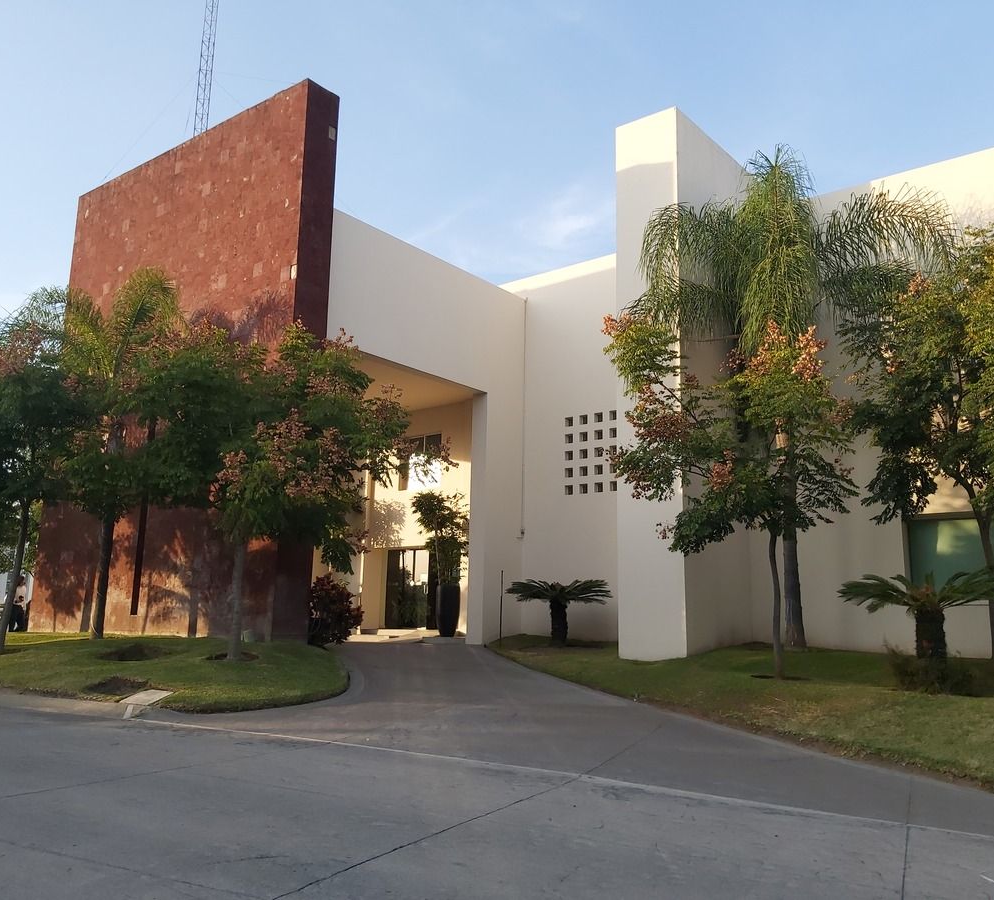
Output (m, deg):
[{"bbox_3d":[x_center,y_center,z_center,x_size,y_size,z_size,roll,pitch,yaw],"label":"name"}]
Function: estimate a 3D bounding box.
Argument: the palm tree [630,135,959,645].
[{"bbox_3d":[6.316,-1.372,18.986,6.710,10.850,5.380,1,-11,0],"label":"palm tree"}]

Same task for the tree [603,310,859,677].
[{"bbox_3d":[3.942,0.641,15.176,4.140,6.130,4.030,1,-11,0],"label":"tree"}]

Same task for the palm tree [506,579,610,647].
[{"bbox_3d":[1.388,3.713,20.688,2.340,1.510,2.300,1,-11,0],"label":"palm tree"}]

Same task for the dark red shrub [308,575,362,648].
[{"bbox_3d":[-3.370,3.329,18.670,1.100,1.490,1.100,1,-11,0],"label":"dark red shrub"}]

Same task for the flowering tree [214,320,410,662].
[{"bbox_3d":[-3.256,0.621,15.531,3.460,5.830,3.460,1,-11,0],"label":"flowering tree"}]

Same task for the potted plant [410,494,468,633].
[{"bbox_3d":[-1.466,2.881,23.107,1.460,3.720,1.440,1,-11,0],"label":"potted plant"}]

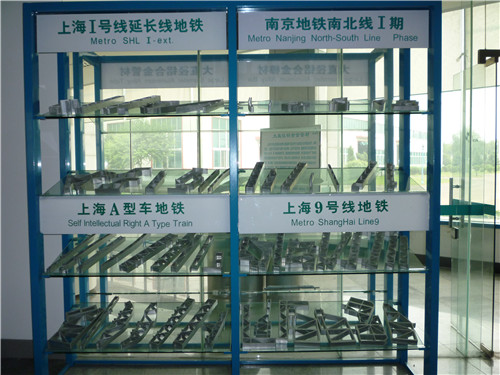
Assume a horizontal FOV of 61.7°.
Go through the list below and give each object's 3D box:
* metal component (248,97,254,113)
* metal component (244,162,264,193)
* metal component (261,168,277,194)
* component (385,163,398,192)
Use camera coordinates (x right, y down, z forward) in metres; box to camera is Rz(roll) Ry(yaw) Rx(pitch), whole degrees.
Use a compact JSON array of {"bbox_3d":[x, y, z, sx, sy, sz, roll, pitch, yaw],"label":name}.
[{"bbox_3d":[0.008,-0.444,2.247,0.024,0.032,0.270,-1,23,-1],"label":"metal component"},{"bbox_3d":[0.033,-0.059,2.325,0.046,0.034,0.380,3,23,9],"label":"metal component"},{"bbox_3d":[0.111,-0.037,2.282,0.047,0.029,0.290,4,23,10],"label":"metal component"},{"bbox_3d":[0.785,-0.059,2.314,0.047,0.028,0.370,6,24,16],"label":"component"}]

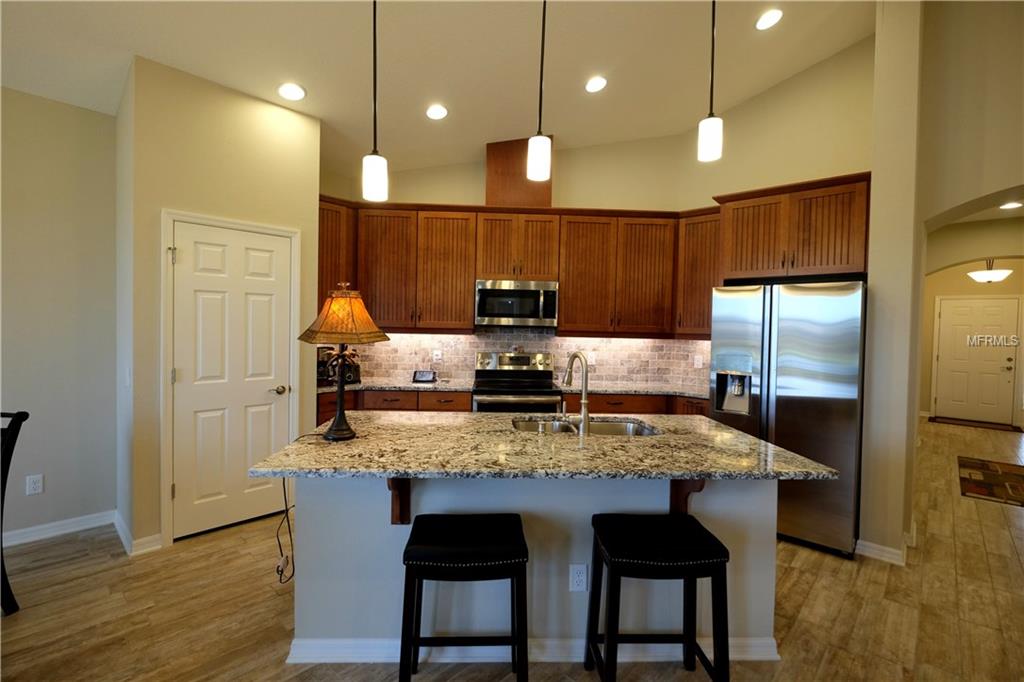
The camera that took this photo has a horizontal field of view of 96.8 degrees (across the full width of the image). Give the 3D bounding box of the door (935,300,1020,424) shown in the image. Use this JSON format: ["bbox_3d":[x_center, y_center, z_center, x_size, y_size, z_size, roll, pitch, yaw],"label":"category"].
[{"bbox_3d":[7.768,0.325,7.625,0.914,2.030,0.050,3,2,43],"label":"door"}]

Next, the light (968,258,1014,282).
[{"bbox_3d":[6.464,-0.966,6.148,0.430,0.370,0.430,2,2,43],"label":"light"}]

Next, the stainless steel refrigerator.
[{"bbox_3d":[2.101,0.481,3.448,0.910,1.760,0.820,2,2,43],"label":"stainless steel refrigerator"}]

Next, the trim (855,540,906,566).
[{"bbox_3d":[2.320,1.333,2.868,0.250,0.090,0.016,2,2,43],"label":"trim"}]

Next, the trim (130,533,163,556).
[{"bbox_3d":[-2.249,1.250,2.795,0.016,0.090,0.150,2,2,43],"label":"trim"}]

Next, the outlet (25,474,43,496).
[{"bbox_3d":[-3.039,0.917,2.896,0.010,0.118,0.073,2,2,43],"label":"outlet"}]

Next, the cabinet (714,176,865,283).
[{"bbox_3d":[2.226,-0.821,3.613,0.970,0.675,0.630,3,2,43],"label":"cabinet"}]

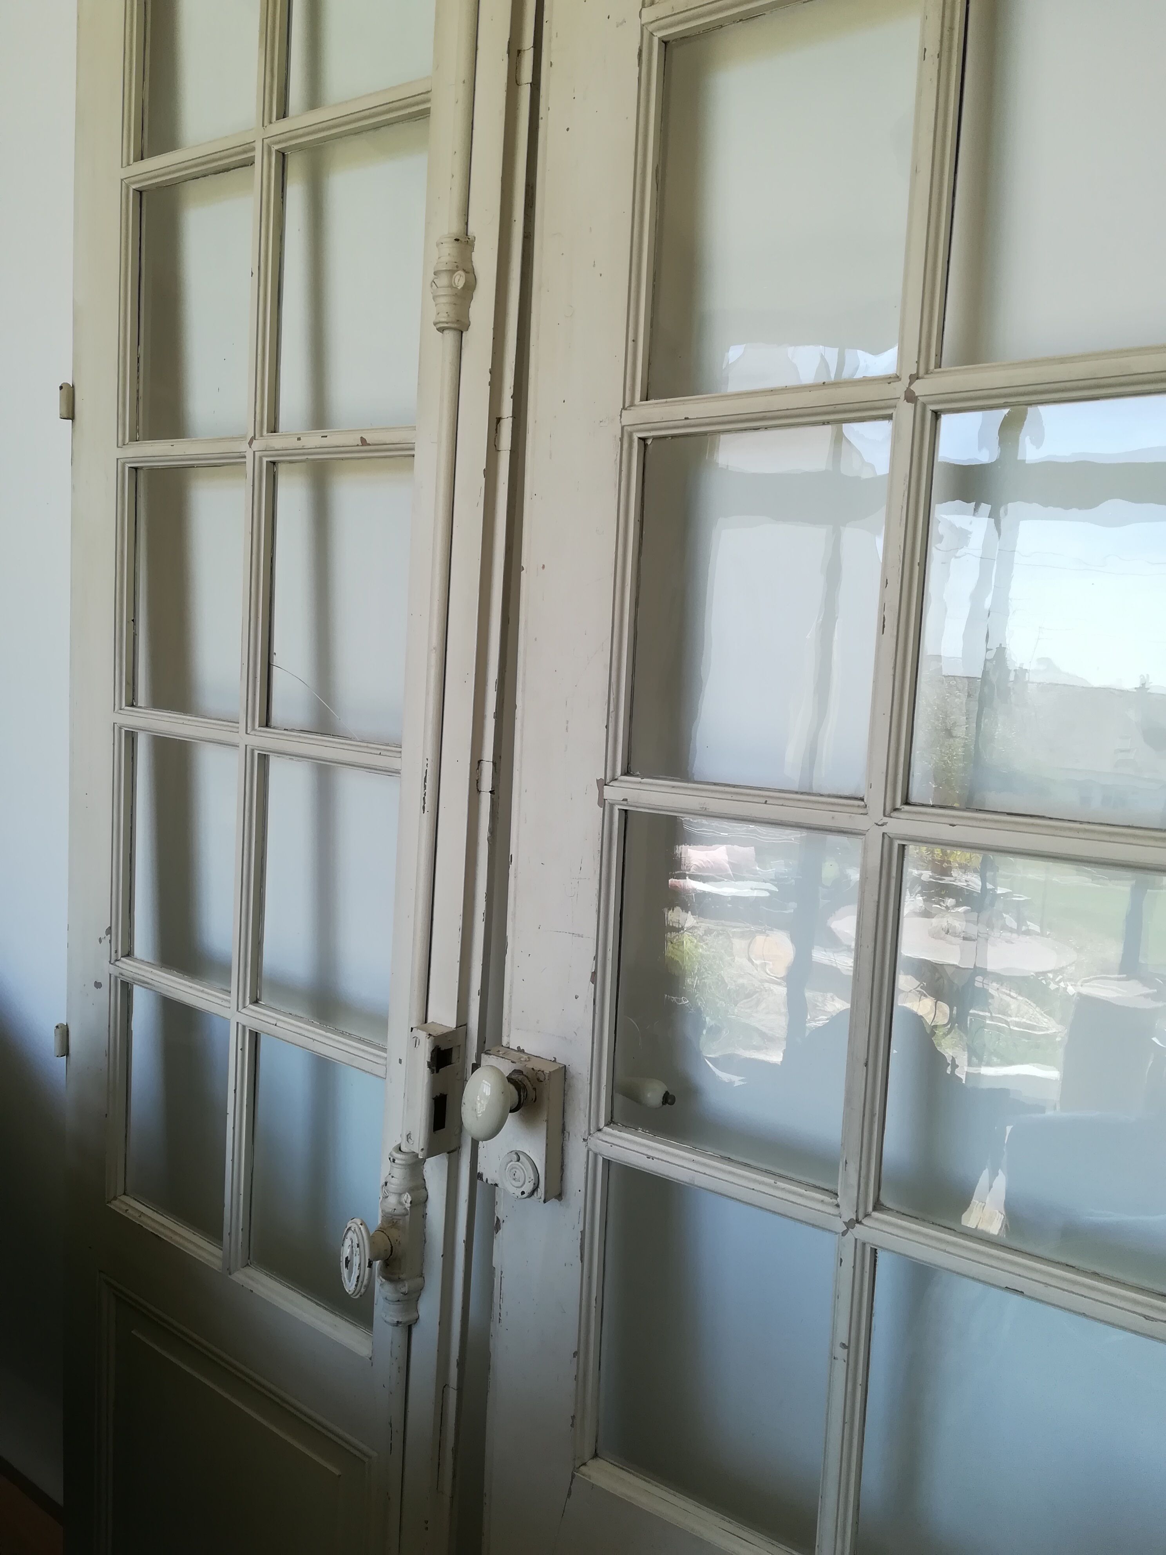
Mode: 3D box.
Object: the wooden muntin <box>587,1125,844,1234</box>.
[{"bbox_3d":[0.104,0.320,0.940,0.229,0.028,0.033,6,6,35],"label":"wooden muntin"}]

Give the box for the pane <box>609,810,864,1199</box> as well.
[{"bbox_3d":[0.117,0.171,0.933,0.208,0.270,0.006,6,6,35],"label":"pane"}]

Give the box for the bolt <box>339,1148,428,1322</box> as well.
[{"bbox_3d":[-0.185,0.435,1.089,0.045,0.170,0.086,9,9,35],"label":"bolt"}]

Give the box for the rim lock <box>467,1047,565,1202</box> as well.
[{"bbox_3d":[-0.072,0.302,0.990,0.072,0.112,0.090,6,6,35],"label":"rim lock"}]

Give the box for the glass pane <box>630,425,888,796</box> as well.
[{"bbox_3d":[0.131,-0.129,0.906,0.208,0.274,0.006,6,6,35],"label":"glass pane"}]

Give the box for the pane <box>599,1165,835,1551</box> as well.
[{"bbox_3d":[0.104,0.470,0.960,0.208,0.275,0.006,6,6,35],"label":"pane"}]

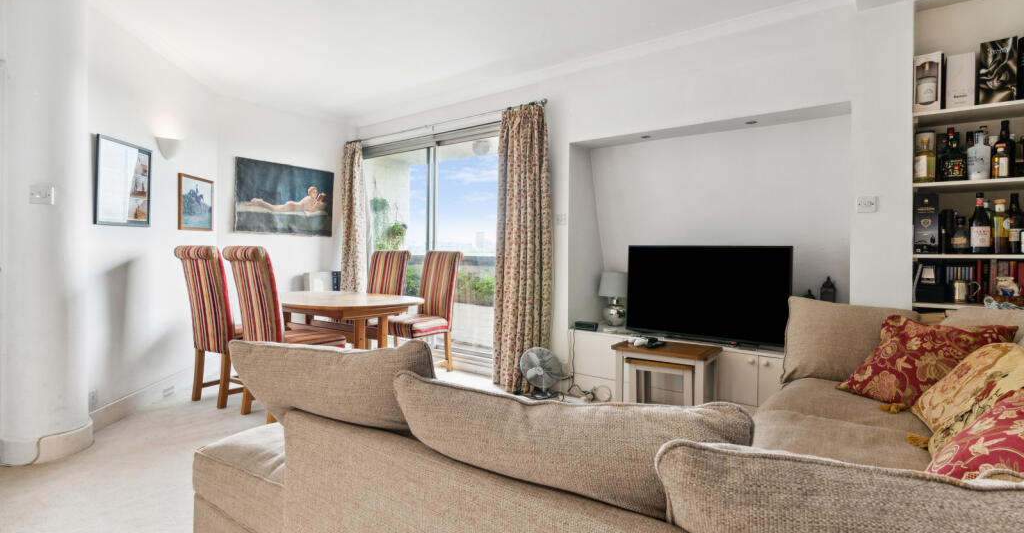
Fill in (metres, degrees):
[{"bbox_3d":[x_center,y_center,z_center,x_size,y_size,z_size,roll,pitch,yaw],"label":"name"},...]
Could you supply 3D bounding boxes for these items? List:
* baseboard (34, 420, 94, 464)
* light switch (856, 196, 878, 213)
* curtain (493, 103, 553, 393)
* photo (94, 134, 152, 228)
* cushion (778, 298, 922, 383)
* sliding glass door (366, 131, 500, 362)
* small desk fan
[{"bbox_3d":[-2.265,0.885,2.325,0.080,0.130,0.270,1,1,22],"label":"baseboard"},{"bbox_3d":[1.846,-0.322,2.359,0.088,0.087,0.012,2,2,35],"label":"light switch"},{"bbox_3d":[0.091,-0.136,3.483,0.460,2.130,0.140,2,2,35],"label":"curtain"},{"bbox_3d":[-2.311,-0.486,2.717,0.025,0.500,0.435,2,1,-7],"label":"photo"},{"bbox_3d":[1.586,0.353,2.142,0.500,0.400,0.160,2,-10,35],"label":"cushion"},{"bbox_3d":[-0.792,-0.225,4.301,2.100,2.040,0.100,2,2,35],"label":"sliding glass door"},{"bbox_3d":[0.205,0.751,3.200,0.290,0.350,0.210,1,1,22],"label":"small desk fan"}]

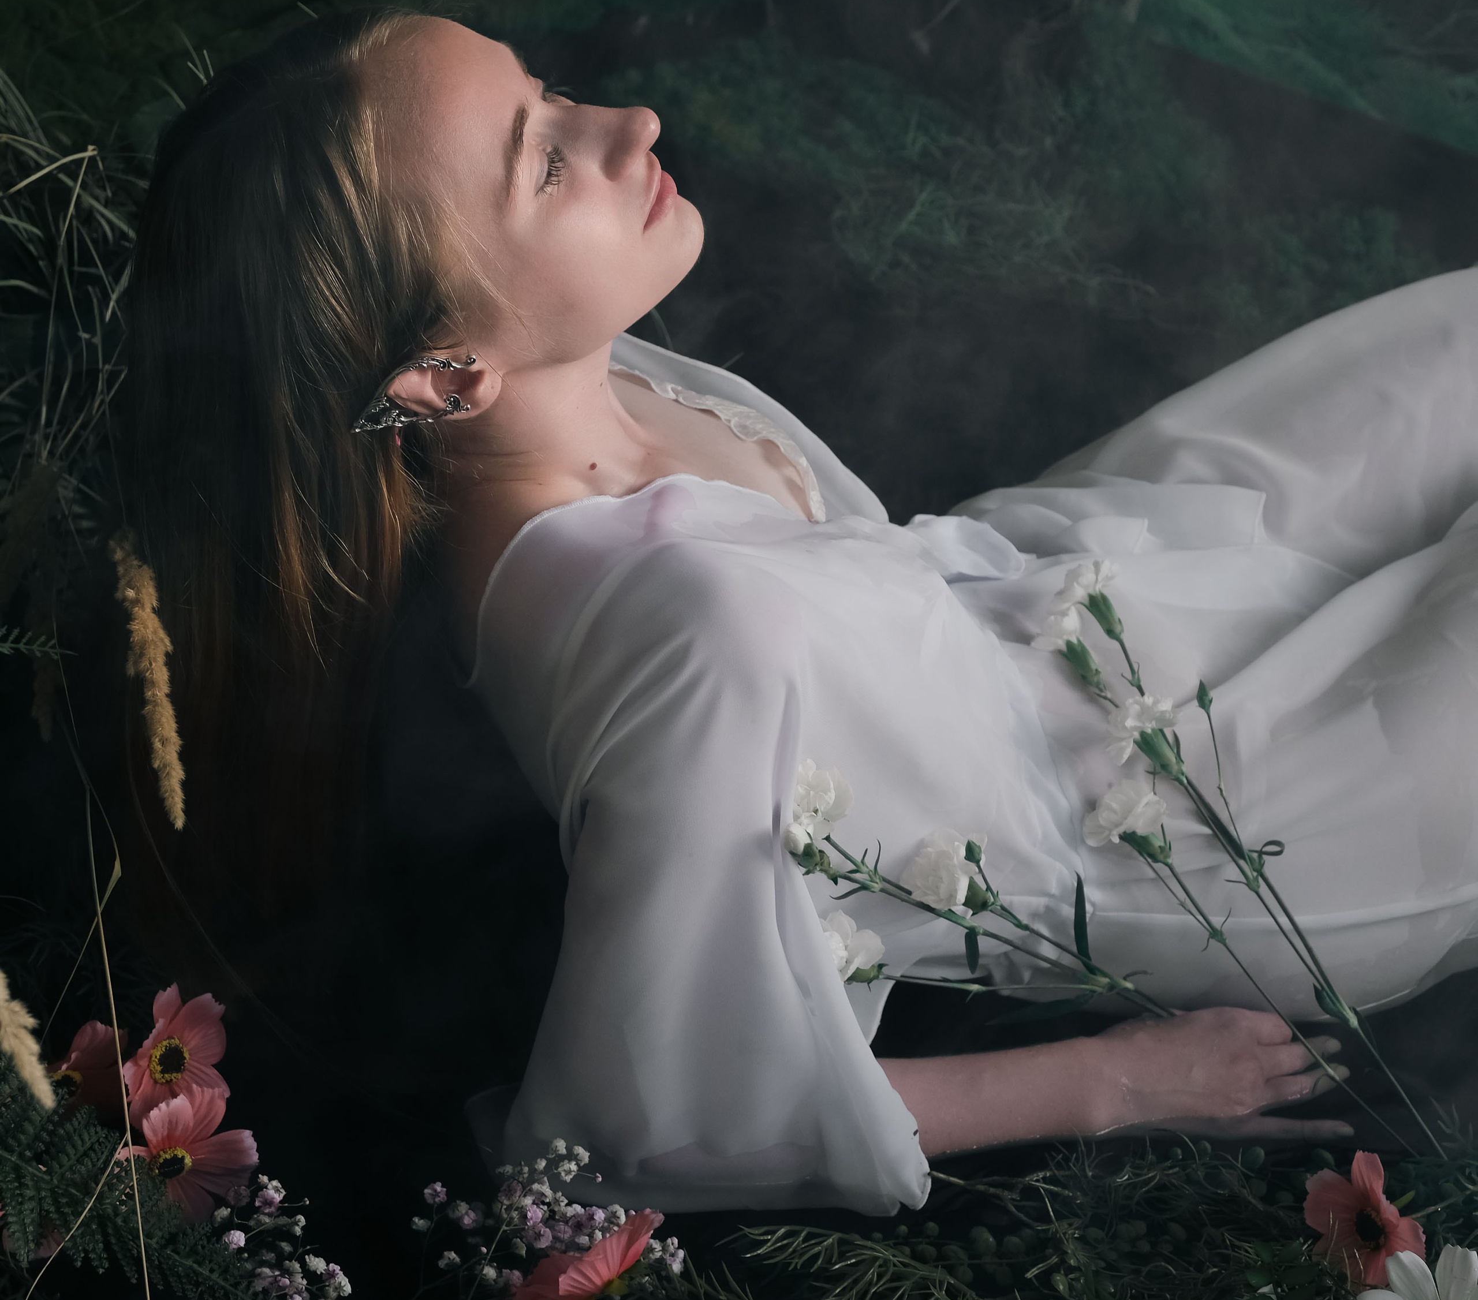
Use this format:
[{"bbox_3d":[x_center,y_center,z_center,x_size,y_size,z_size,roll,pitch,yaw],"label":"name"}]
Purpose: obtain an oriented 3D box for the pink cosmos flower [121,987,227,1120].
[{"bbox_3d":[-0.292,0.207,1.510,0.064,0.074,0.030,-36,9,-35],"label":"pink cosmos flower"}]

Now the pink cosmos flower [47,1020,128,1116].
[{"bbox_3d":[-0.344,0.221,1.530,0.066,0.028,0.066,-21,80,-23],"label":"pink cosmos flower"}]

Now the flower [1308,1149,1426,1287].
[{"bbox_3d":[0.318,0.287,1.480,0.030,0.072,0.068,0,31,-45],"label":"flower"}]

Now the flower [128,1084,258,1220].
[{"bbox_3d":[-0.273,0.251,1.470,0.072,0.072,0.030,-19,1,-21],"label":"flower"}]

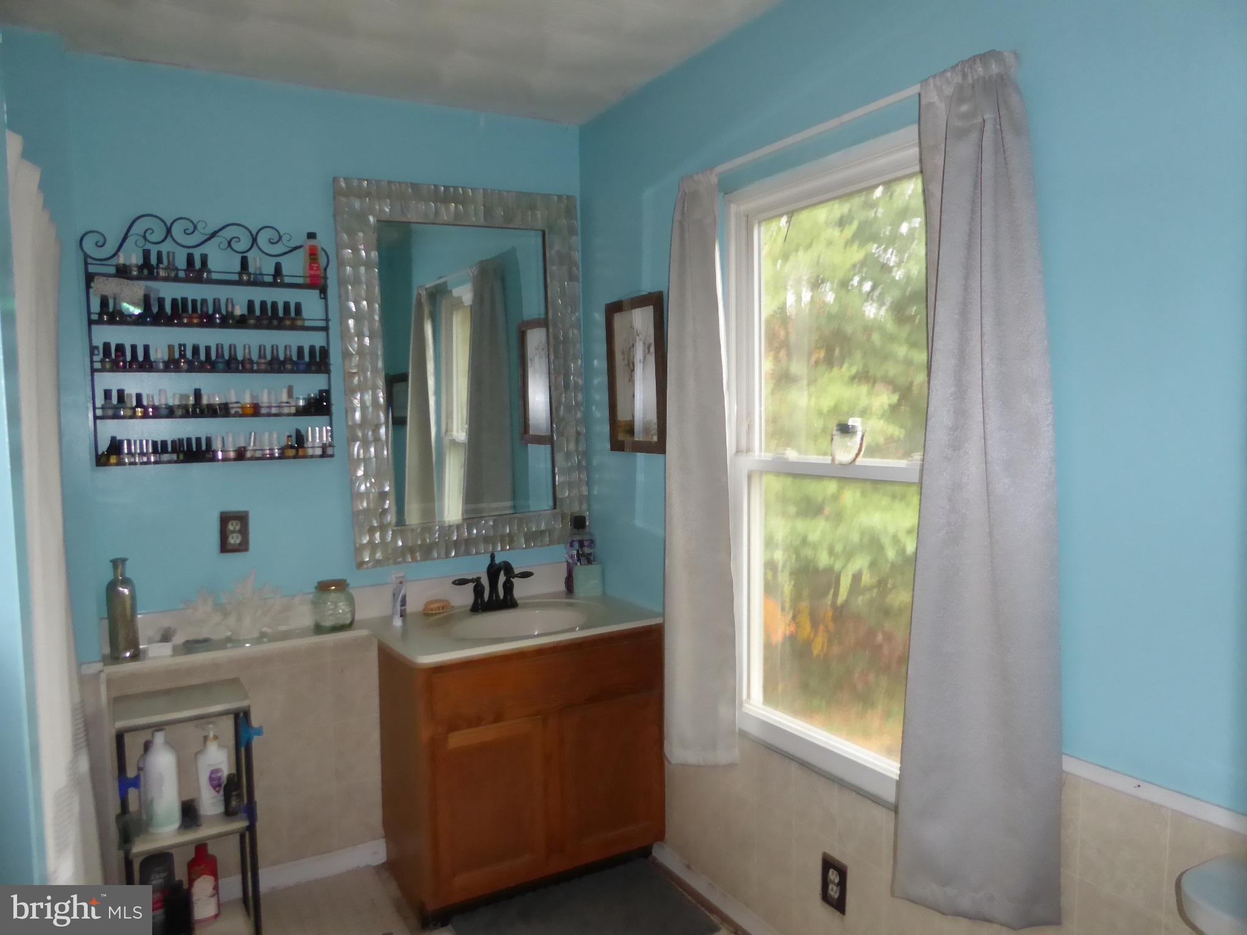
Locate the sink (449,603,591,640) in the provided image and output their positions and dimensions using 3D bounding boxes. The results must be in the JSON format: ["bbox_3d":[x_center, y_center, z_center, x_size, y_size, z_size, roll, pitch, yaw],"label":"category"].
[{"bbox_3d":[-0.311,0.539,2.634,0.452,0.138,0.330,-4,4,-30],"label":"sink"}]

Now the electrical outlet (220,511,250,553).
[{"bbox_3d":[-1.140,0.190,2.537,0.076,0.120,0.010,-4,4,-30],"label":"electrical outlet"}]

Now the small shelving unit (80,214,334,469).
[{"bbox_3d":[-1.162,-0.357,2.467,0.628,0.683,0.057,-4,4,-30],"label":"small shelving unit"}]

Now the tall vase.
[{"bbox_3d":[-1.363,0.383,2.363,0.082,0.277,0.082,-4,4,-30],"label":"tall vase"}]

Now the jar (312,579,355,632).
[{"bbox_3d":[-0.879,0.414,2.612,0.128,0.153,0.128,-4,4,-30],"label":"jar"}]

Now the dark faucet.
[{"bbox_3d":[-0.408,0.373,2.803,0.280,0.182,0.180,-4,4,-30],"label":"dark faucet"}]

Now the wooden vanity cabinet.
[{"bbox_3d":[-0.336,0.846,2.725,0.773,0.709,0.535,-4,4,-30],"label":"wooden vanity cabinet"}]

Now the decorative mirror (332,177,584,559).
[{"bbox_3d":[-0.504,-0.307,2.847,0.809,1.185,0.035,-5,7,-30],"label":"decorative mirror"}]

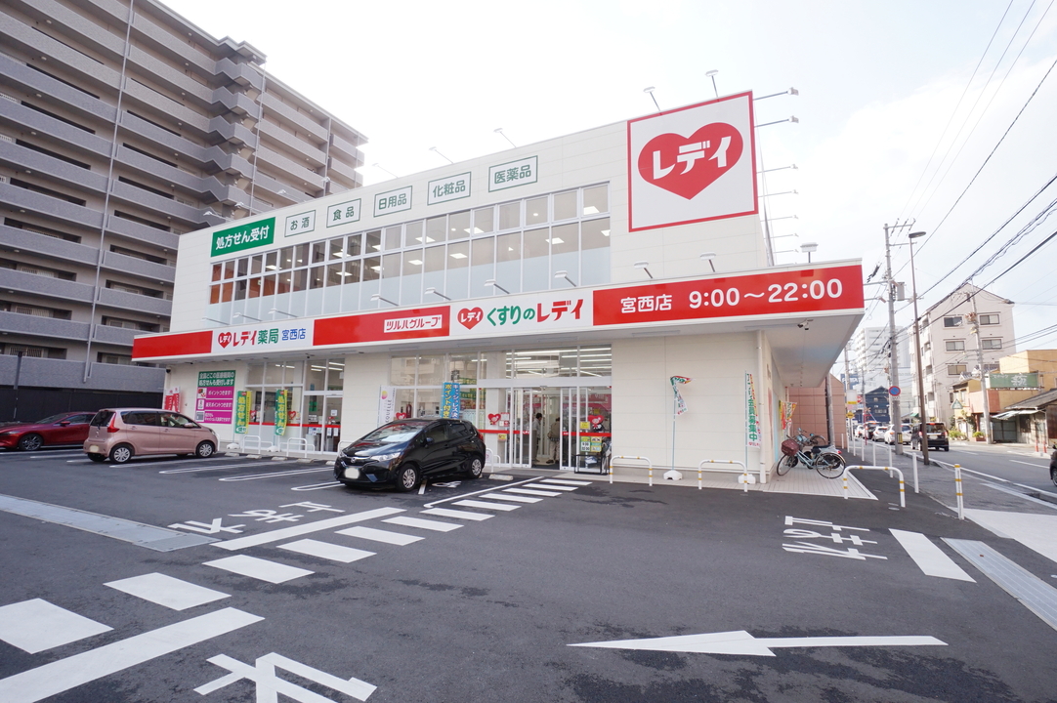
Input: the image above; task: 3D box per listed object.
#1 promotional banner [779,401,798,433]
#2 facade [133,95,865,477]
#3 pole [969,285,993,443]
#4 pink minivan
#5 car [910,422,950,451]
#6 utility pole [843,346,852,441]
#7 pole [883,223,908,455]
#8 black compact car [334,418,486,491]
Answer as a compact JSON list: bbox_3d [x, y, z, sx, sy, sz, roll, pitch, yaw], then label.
[{"bbox_3d":[14.940,3.812,26.943,0.750,1.850,0.300,-3,-9,26],"label":"promotional banner"},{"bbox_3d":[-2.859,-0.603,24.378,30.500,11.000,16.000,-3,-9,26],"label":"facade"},{"bbox_3d":[38.353,1.266,39.742,0.420,13.000,0.420,-3,-9,29],"label":"pole"},{"bbox_3d":[-12.181,2.739,15.538,1.475,1.620,3.395,-3,-9,26],"label":"pink minivan"},{"bbox_3d":[26.008,5.529,30.495,1.475,1.700,3.395,-3,-9,29],"label":"car"},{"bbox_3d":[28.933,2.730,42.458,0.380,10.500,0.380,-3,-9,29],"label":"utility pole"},{"bbox_3d":[19.507,-0.904,25.101,0.500,12.600,0.500,-3,-9,29],"label":"pole"},{"bbox_3d":[-2.722,2.388,11.386,1.695,1.525,3.955,-3,-9,26],"label":"black compact car"}]

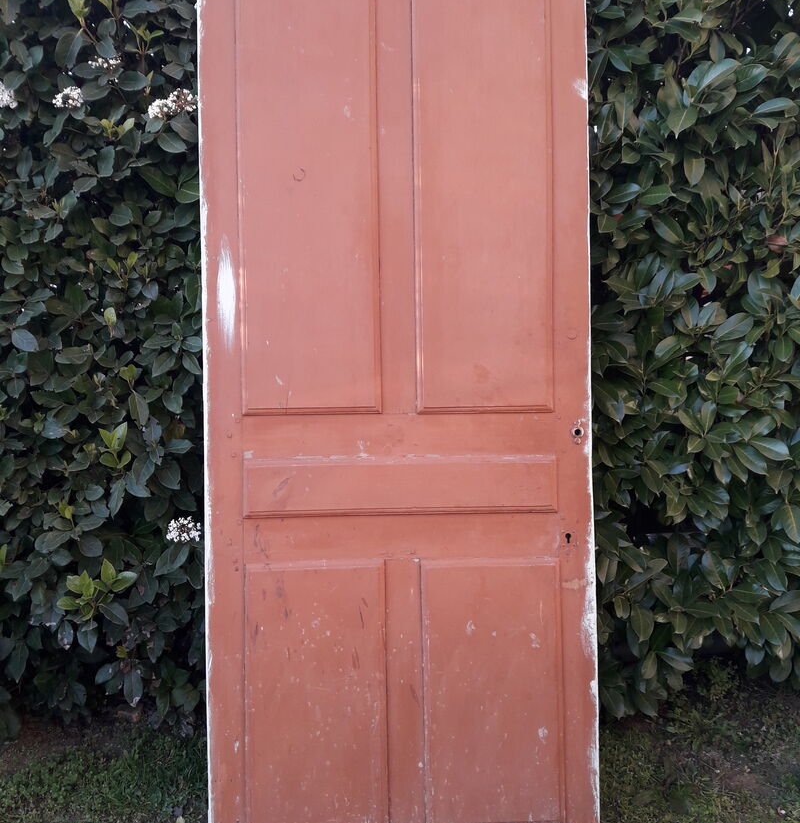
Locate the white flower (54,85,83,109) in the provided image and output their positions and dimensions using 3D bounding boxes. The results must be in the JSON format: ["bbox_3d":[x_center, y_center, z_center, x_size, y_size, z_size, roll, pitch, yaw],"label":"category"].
[{"bbox_3d":[-0.784,-0.745,2.040,0.073,0.054,0.065,-1,7,-3],"label":"white flower"}]

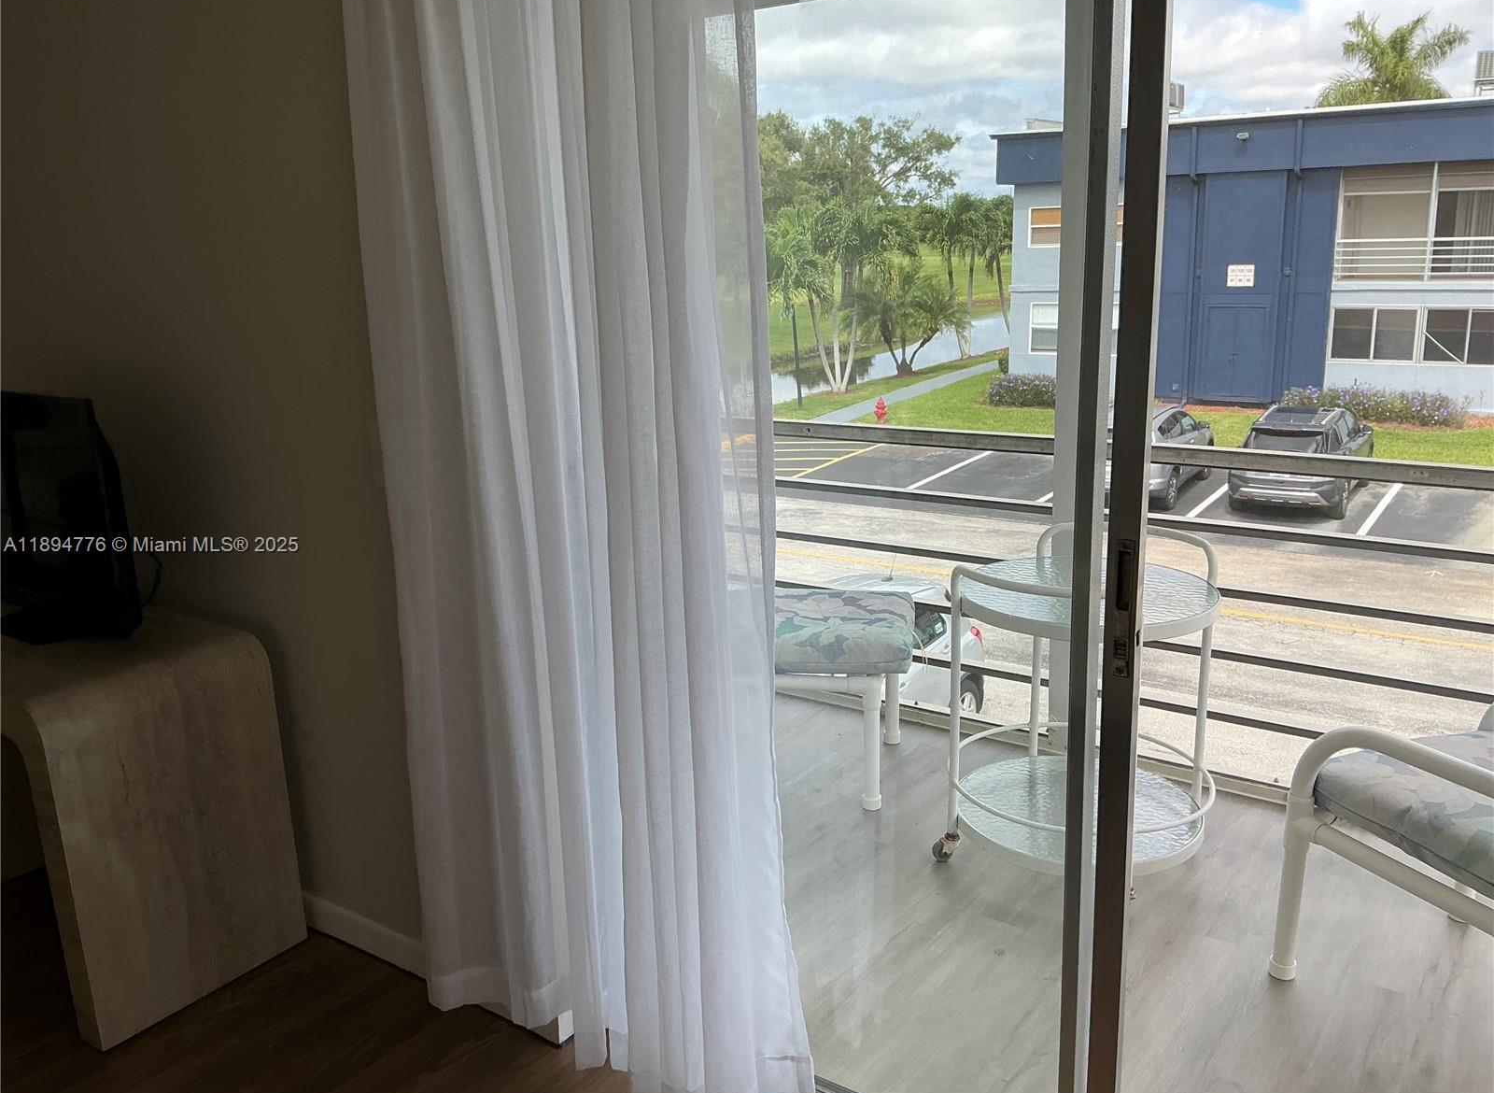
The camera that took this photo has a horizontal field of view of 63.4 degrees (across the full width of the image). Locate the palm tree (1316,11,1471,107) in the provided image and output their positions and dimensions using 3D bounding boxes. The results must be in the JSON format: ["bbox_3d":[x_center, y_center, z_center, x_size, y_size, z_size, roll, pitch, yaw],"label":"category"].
[{"bbox_3d":[25.228,-14.634,47.823,6.200,11.832,6.200,5,16,26],"label":"palm tree"}]

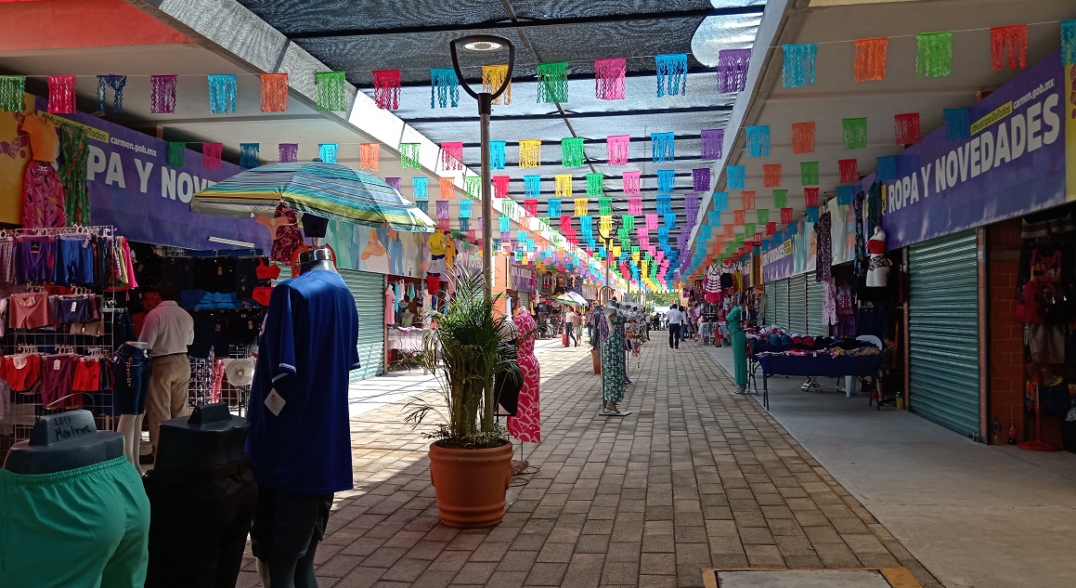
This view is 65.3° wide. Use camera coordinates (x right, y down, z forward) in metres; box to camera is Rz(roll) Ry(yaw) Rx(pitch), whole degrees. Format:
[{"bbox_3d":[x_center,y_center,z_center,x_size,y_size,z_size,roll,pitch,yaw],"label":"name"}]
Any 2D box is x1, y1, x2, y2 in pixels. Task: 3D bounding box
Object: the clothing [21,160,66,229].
[{"bbox_3d":[-4.953,-0.972,8.400,0.200,0.700,0.420,0,-1,9],"label":"clothing"}]

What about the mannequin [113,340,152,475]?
[{"bbox_3d":[-3.407,0.971,7.071,0.330,1.151,0.320,0,-1,-9],"label":"mannequin"}]

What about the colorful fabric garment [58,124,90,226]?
[{"bbox_3d":[-4.923,-1.252,8.900,0.150,1.070,0.380,0,-1,9],"label":"colorful fabric garment"}]

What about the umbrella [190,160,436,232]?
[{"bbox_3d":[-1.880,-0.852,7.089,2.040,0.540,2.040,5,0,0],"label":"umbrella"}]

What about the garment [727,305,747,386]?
[{"bbox_3d":[3.385,0.883,14.266,0.350,1.387,0.400,0,-1,0],"label":"garment"}]

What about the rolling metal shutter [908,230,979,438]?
[{"bbox_3d":[5.190,0.457,10.846,0.120,2.380,2.820,0,-1,9],"label":"rolling metal shutter"}]

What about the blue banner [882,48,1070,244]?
[{"bbox_3d":[4.784,-1.341,9.815,0.060,1.297,5.909,-1,-1,9],"label":"blue banner"}]

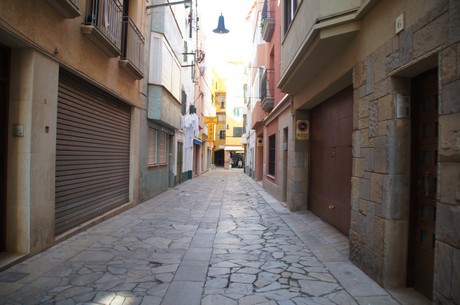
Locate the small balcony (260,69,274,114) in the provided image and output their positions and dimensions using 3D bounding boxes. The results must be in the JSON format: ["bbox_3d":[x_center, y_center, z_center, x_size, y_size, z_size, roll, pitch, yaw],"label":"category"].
[{"bbox_3d":[1.448,-2.218,13.351,0.320,1.550,1.700,1,-1,-1],"label":"small balcony"}]

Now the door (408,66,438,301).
[{"bbox_3d":[1.916,0.307,3.187,0.080,2.190,0.850,1,-1,-1],"label":"door"}]

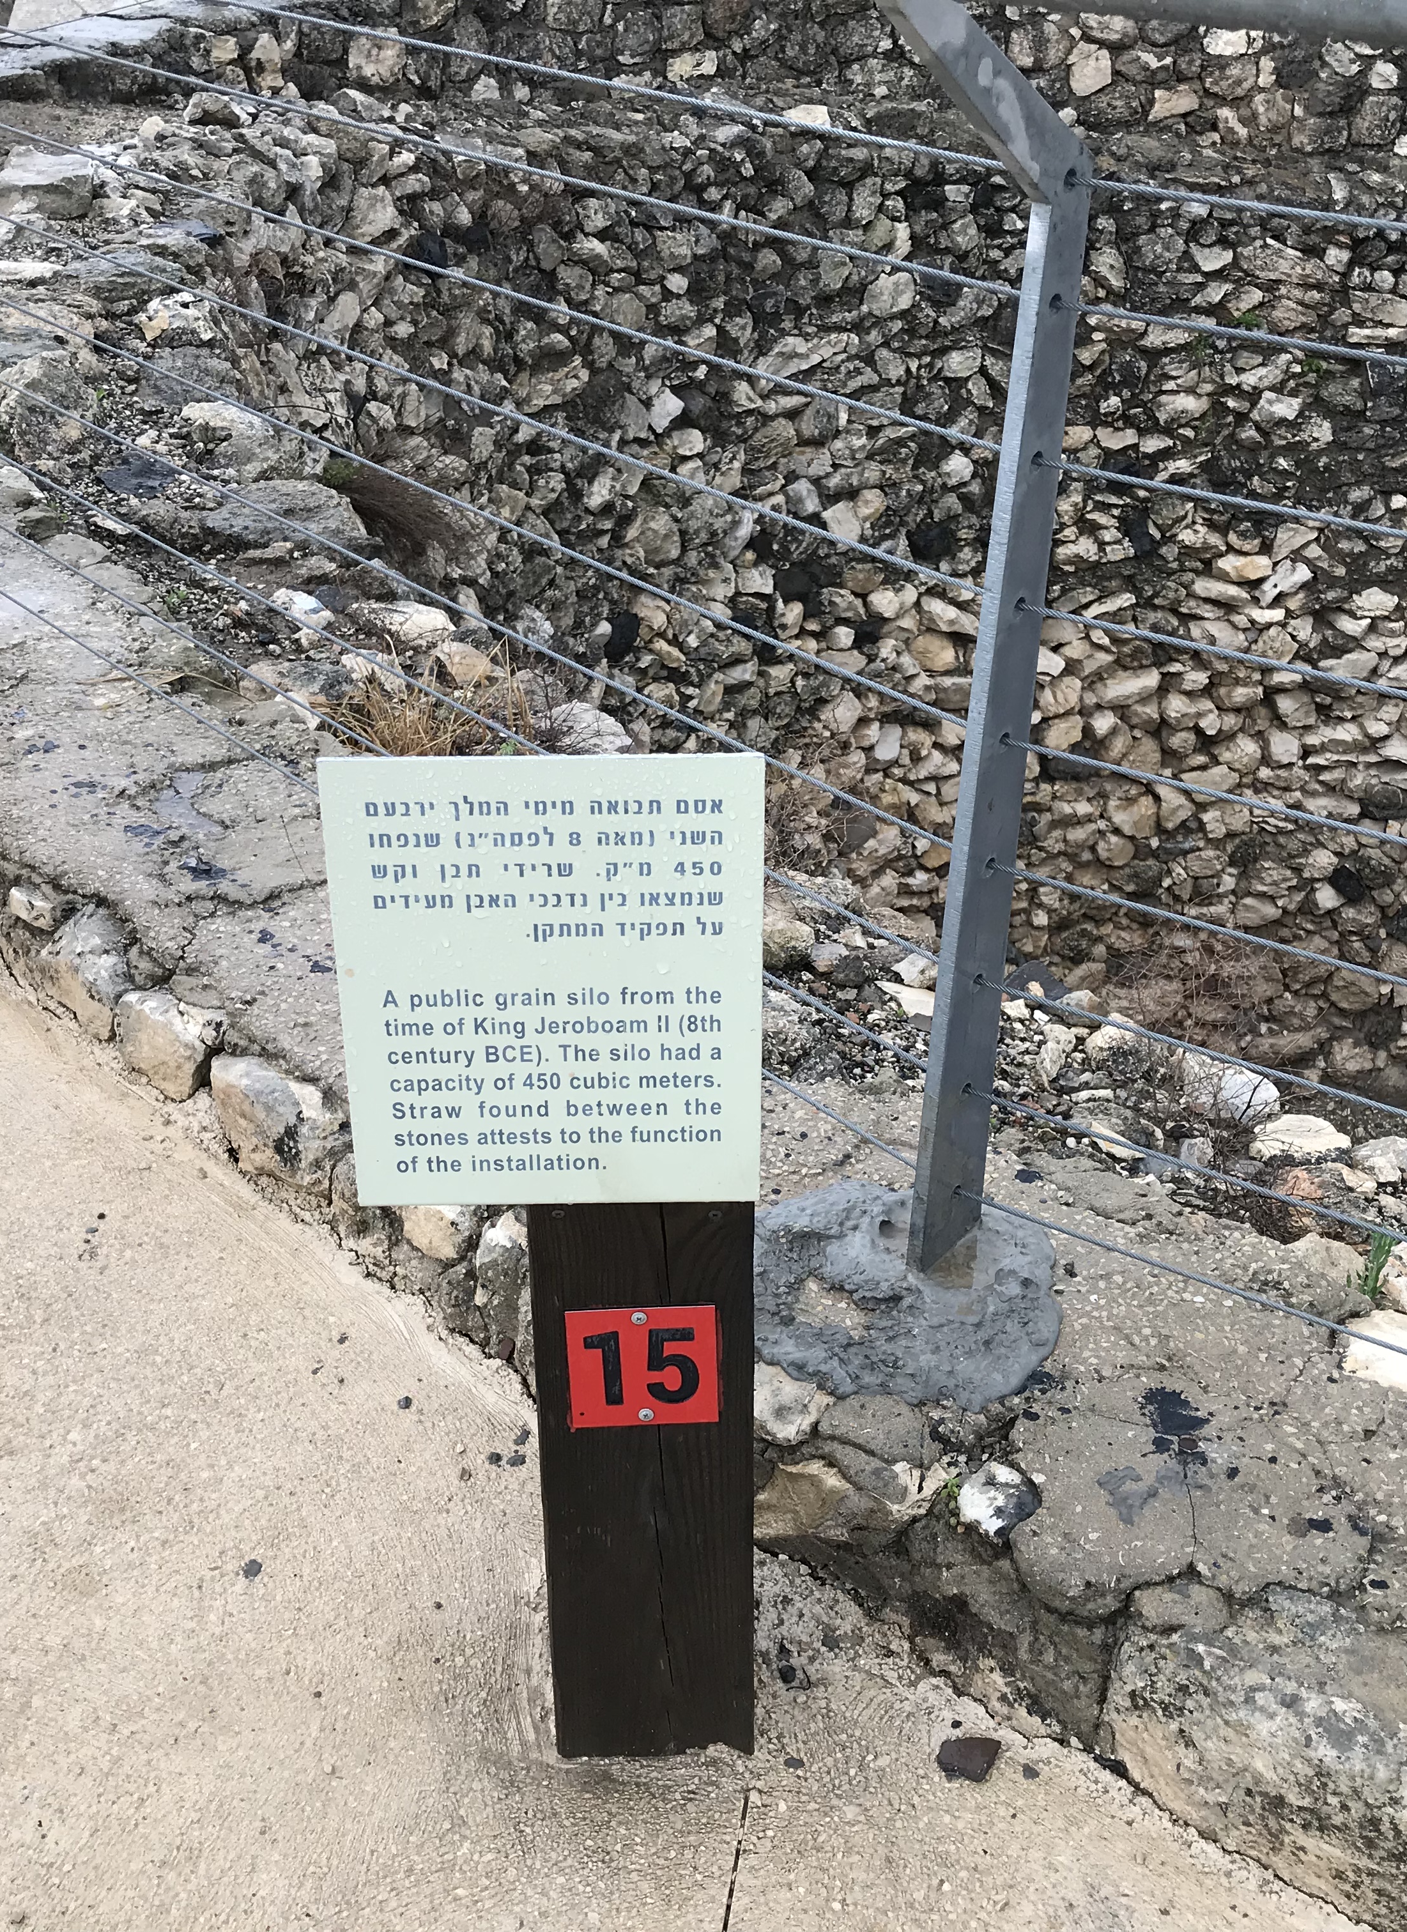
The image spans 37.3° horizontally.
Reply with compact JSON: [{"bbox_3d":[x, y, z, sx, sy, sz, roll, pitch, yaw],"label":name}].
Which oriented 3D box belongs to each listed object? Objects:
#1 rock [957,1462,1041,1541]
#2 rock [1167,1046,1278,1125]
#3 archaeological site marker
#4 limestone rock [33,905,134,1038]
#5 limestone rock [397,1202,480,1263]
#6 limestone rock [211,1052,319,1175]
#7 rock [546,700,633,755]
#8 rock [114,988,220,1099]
[{"bbox_3d":[0.224,0.406,1.585,0.055,0.050,0.060,-27,42,-36],"label":"rock"},{"bbox_3d":[0.520,0.120,2.090,0.070,0.065,0.105,-27,42,-36],"label":"rock"},{"bbox_3d":[-0.092,0.203,1.425,0.256,0.790,0.120,-1,27,-1],"label":"archaeological site marker"},{"bbox_3d":[-0.679,0.005,2.280,0.080,0.100,0.130,-27,42,-36],"label":"limestone rock"},{"bbox_3d":[-0.246,0.241,1.940,0.060,0.065,0.080,-27,42,-36],"label":"limestone rock"},{"bbox_3d":[-0.437,0.145,2.071,0.095,0.130,0.130,-28,43,-37],"label":"limestone rock"},{"bbox_3d":[-0.151,-0.303,2.720,0.110,0.080,0.090,13,35,19],"label":"rock"},{"bbox_3d":[-0.549,0.077,2.140,0.075,0.095,0.115,-27,42,-36],"label":"rock"}]

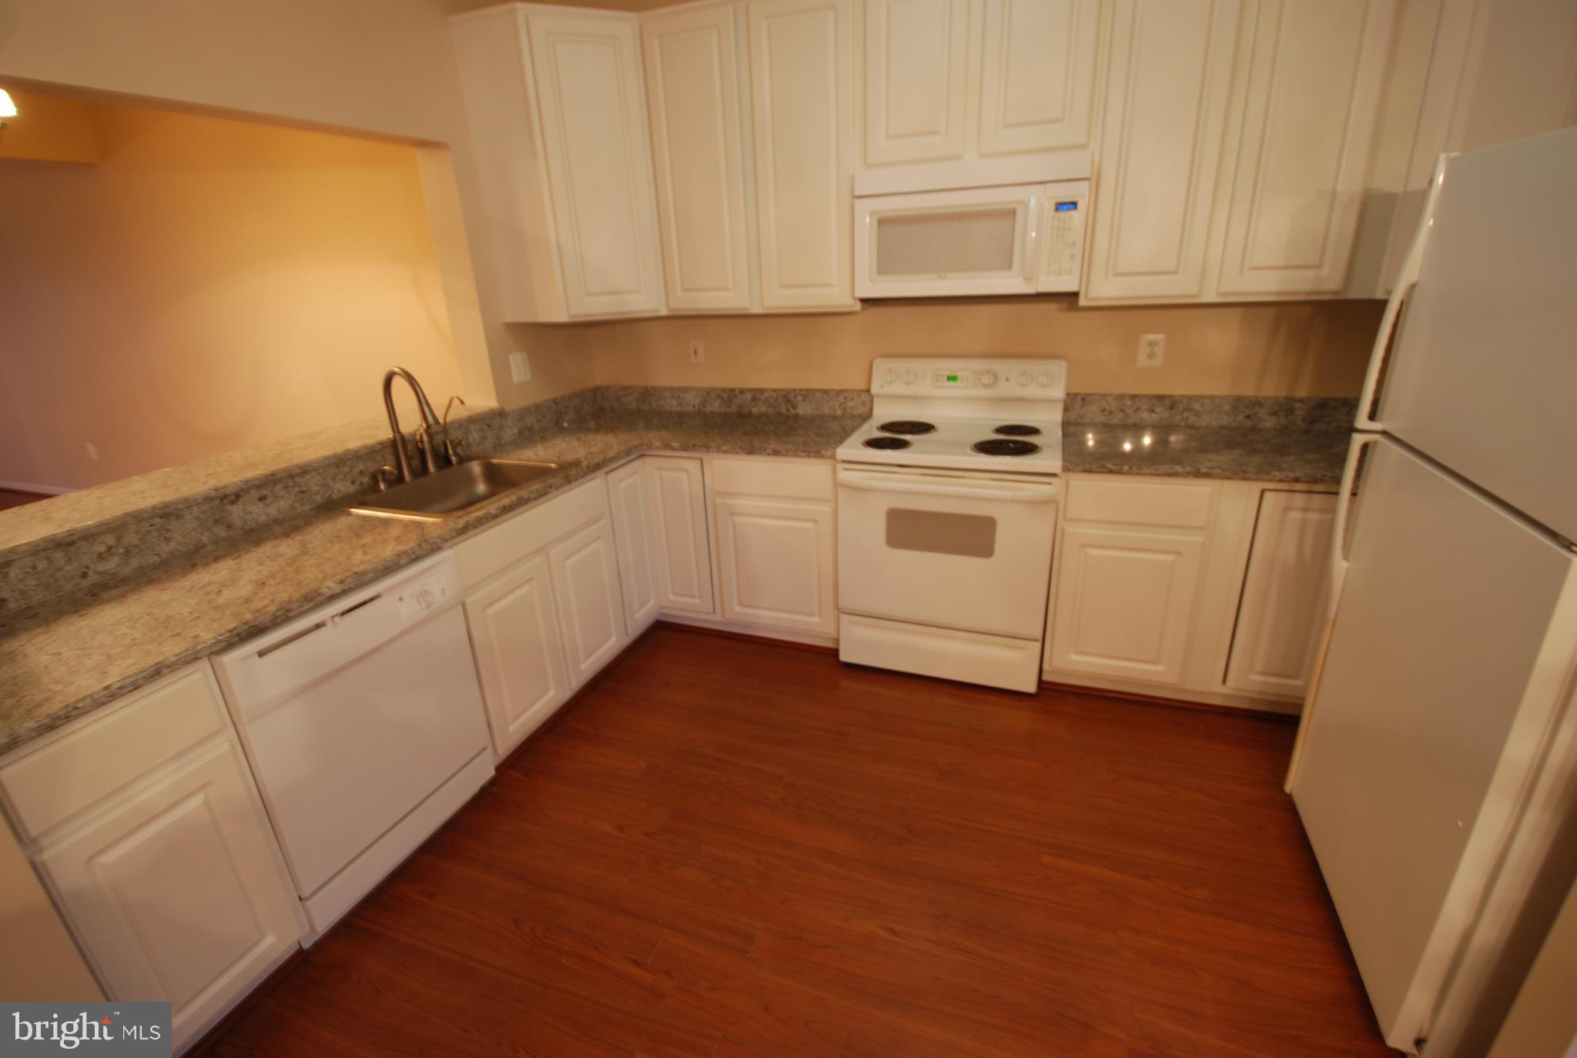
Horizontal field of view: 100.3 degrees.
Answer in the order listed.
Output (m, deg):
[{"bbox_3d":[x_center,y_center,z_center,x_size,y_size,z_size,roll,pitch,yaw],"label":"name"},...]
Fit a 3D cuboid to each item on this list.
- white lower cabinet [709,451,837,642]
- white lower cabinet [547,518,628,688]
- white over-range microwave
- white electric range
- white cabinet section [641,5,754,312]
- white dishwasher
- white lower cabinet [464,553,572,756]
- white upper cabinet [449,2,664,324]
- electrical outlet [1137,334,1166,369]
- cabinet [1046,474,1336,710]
[{"bbox_3d":[0.043,0.005,2.975,0.575,0.845,0.600,5,22,19],"label":"white lower cabinet"},{"bbox_3d":[-1.012,0.249,2.599,0.590,0.570,0.370,5,22,19],"label":"white lower cabinet"},{"bbox_3d":[0.662,-1.077,2.410,0.760,0.412,0.440,5,22,19],"label":"white over-range microwave"},{"bbox_3d":[0.653,-0.048,2.659,0.758,1.172,0.705,5,22,19],"label":"white electric range"},{"bbox_3d":[-0.300,-1.426,2.662,0.410,1.053,0.330,5,21,20],"label":"white cabinet section"},{"bbox_3d":[-1.321,0.500,1.843,0.610,0.845,0.605,5,22,19],"label":"white dishwasher"},{"bbox_3d":[-1.140,0.379,2.268,0.590,0.570,0.375,5,22,19],"label":"white lower cabinet"},{"bbox_3d":[-0.884,-1.481,2.843,0.840,1.073,0.640,-11,22,-23],"label":"white upper cabinet"},{"bbox_3d":[1.406,-0.686,2.543,0.076,0.121,0.010,5,22,19],"label":"electrical outlet"},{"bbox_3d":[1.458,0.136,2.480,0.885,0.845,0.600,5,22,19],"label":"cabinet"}]

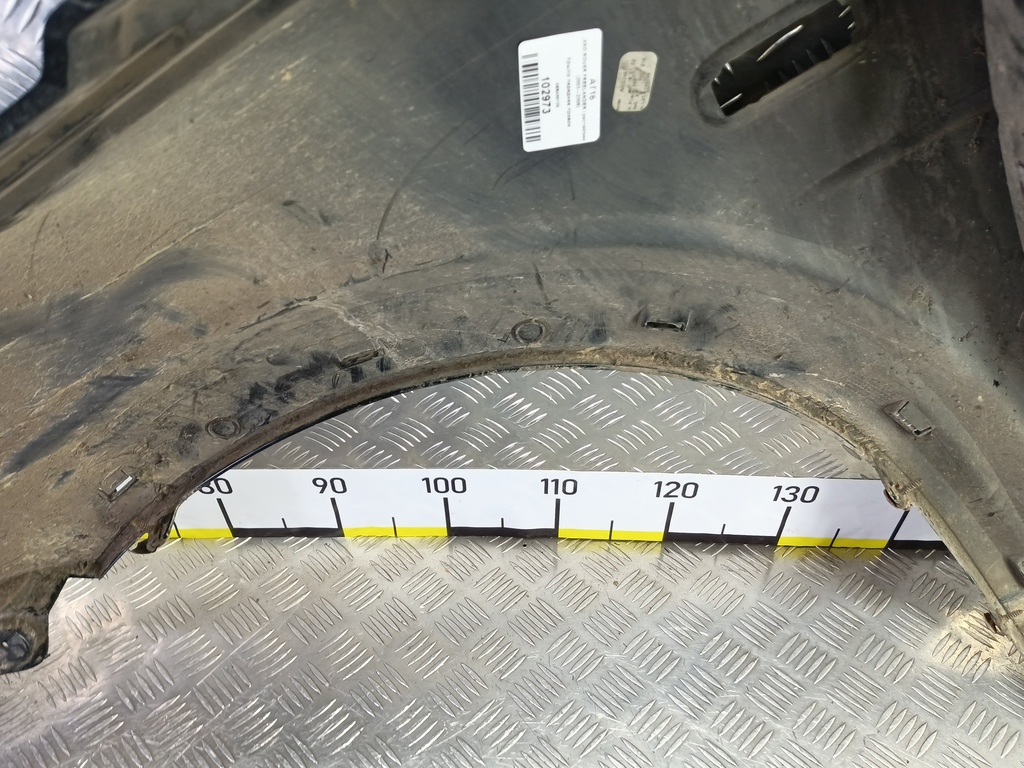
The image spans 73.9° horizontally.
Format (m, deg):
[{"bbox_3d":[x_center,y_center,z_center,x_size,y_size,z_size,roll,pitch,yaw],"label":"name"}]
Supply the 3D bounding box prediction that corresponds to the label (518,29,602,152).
[{"bbox_3d":[0.024,-0.142,0.335,0.040,0.058,0.001,-11,51,-4],"label":"label"}]

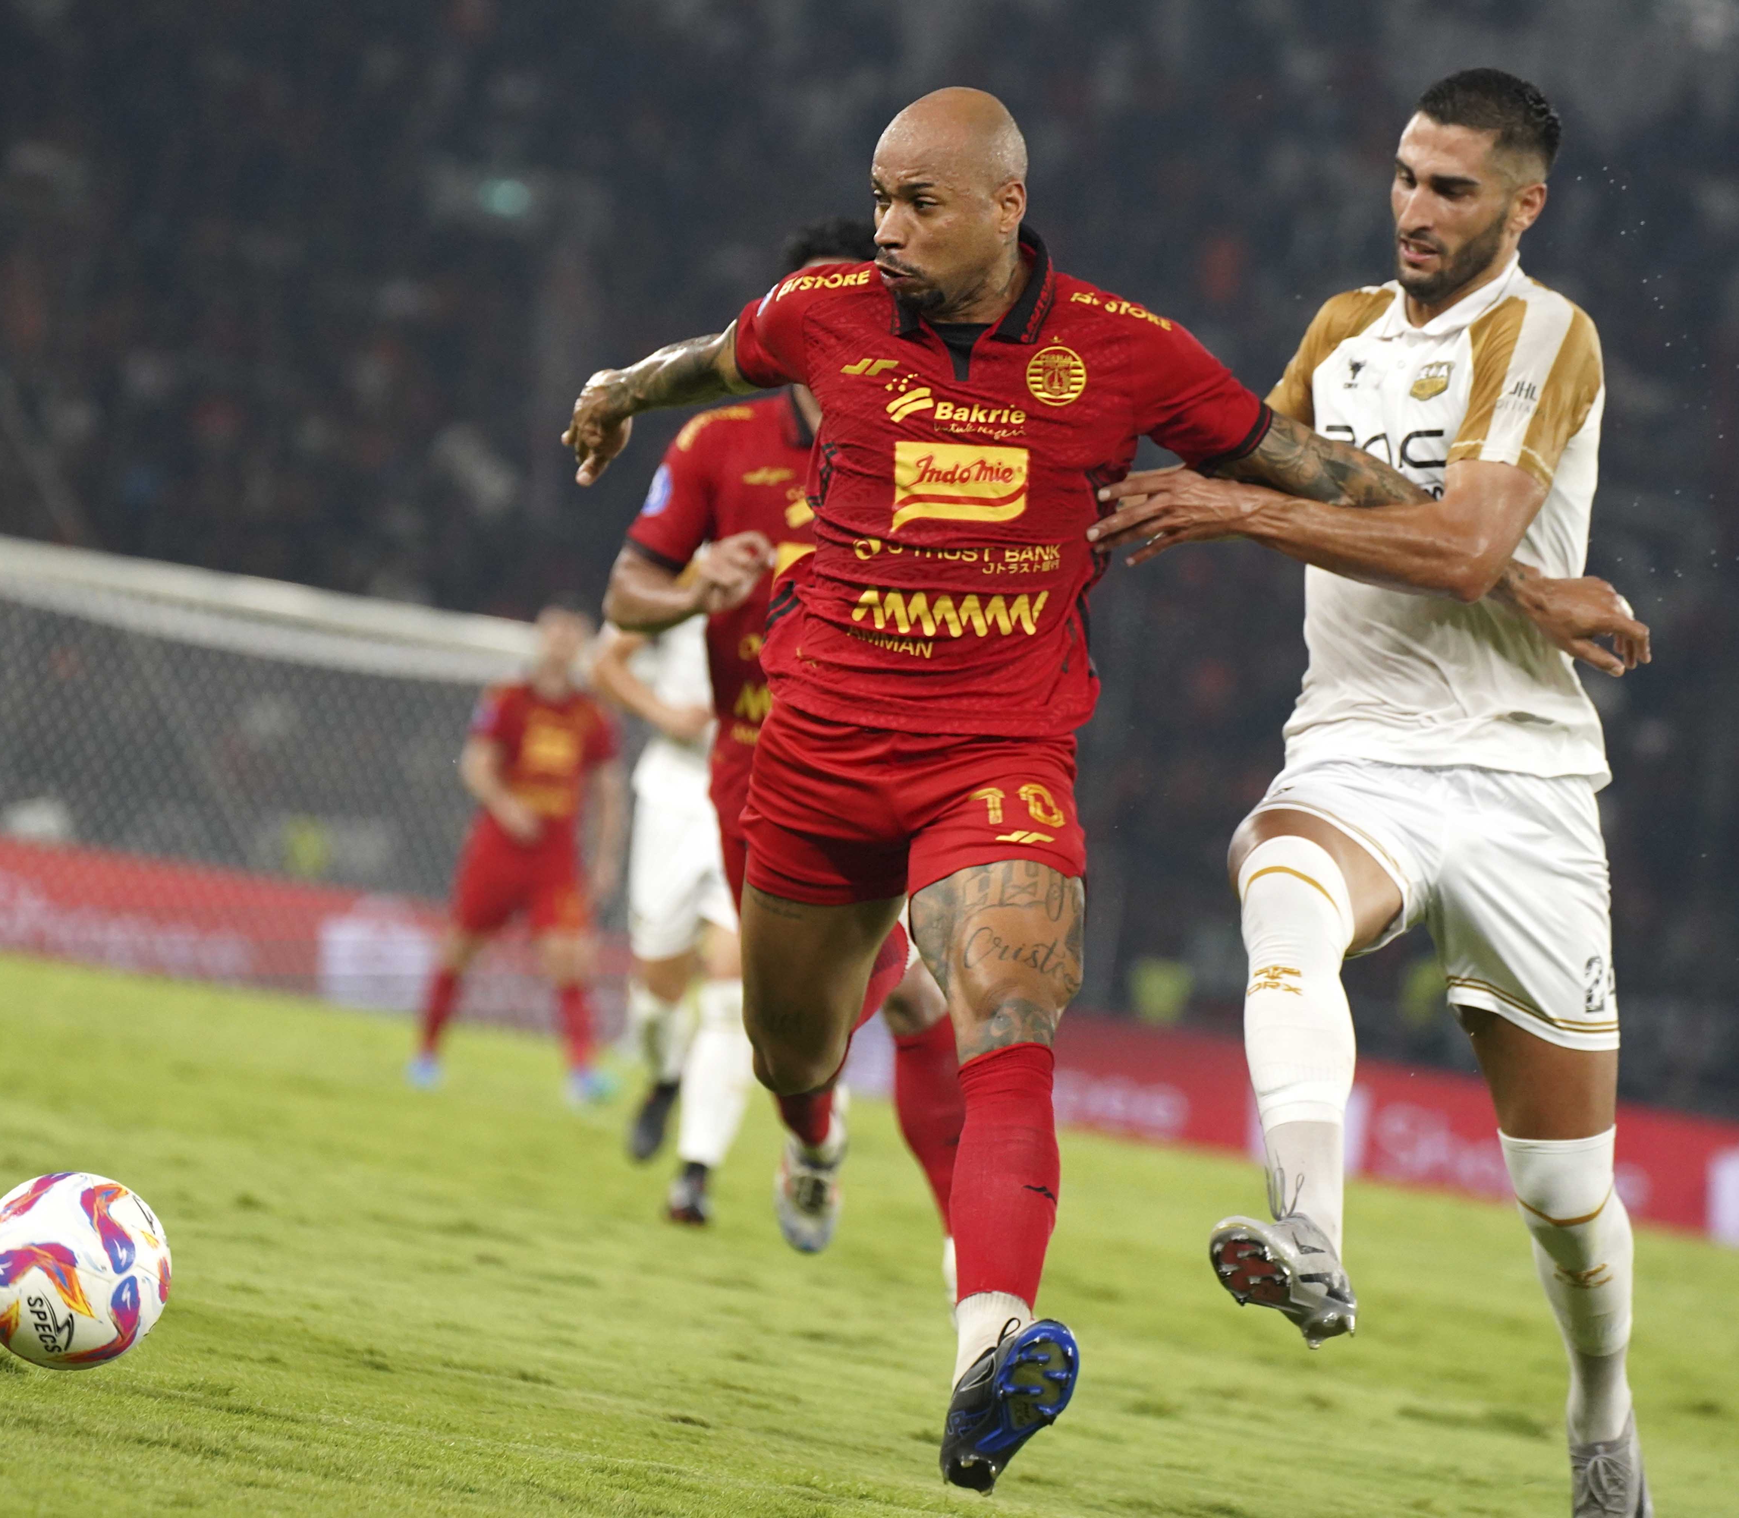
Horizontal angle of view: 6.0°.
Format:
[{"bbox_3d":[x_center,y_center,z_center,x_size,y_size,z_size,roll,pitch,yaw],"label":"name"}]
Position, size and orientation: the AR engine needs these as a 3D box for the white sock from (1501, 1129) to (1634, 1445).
[{"bbox_3d":[0.851,0.639,20.100,0.145,0.385,0.150,-5,6,5],"label":"white sock"}]

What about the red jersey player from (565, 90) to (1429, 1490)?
[{"bbox_3d":[0.189,0.048,19.450,1.200,1.620,0.900,9,-1,8],"label":"red jersey player"}]

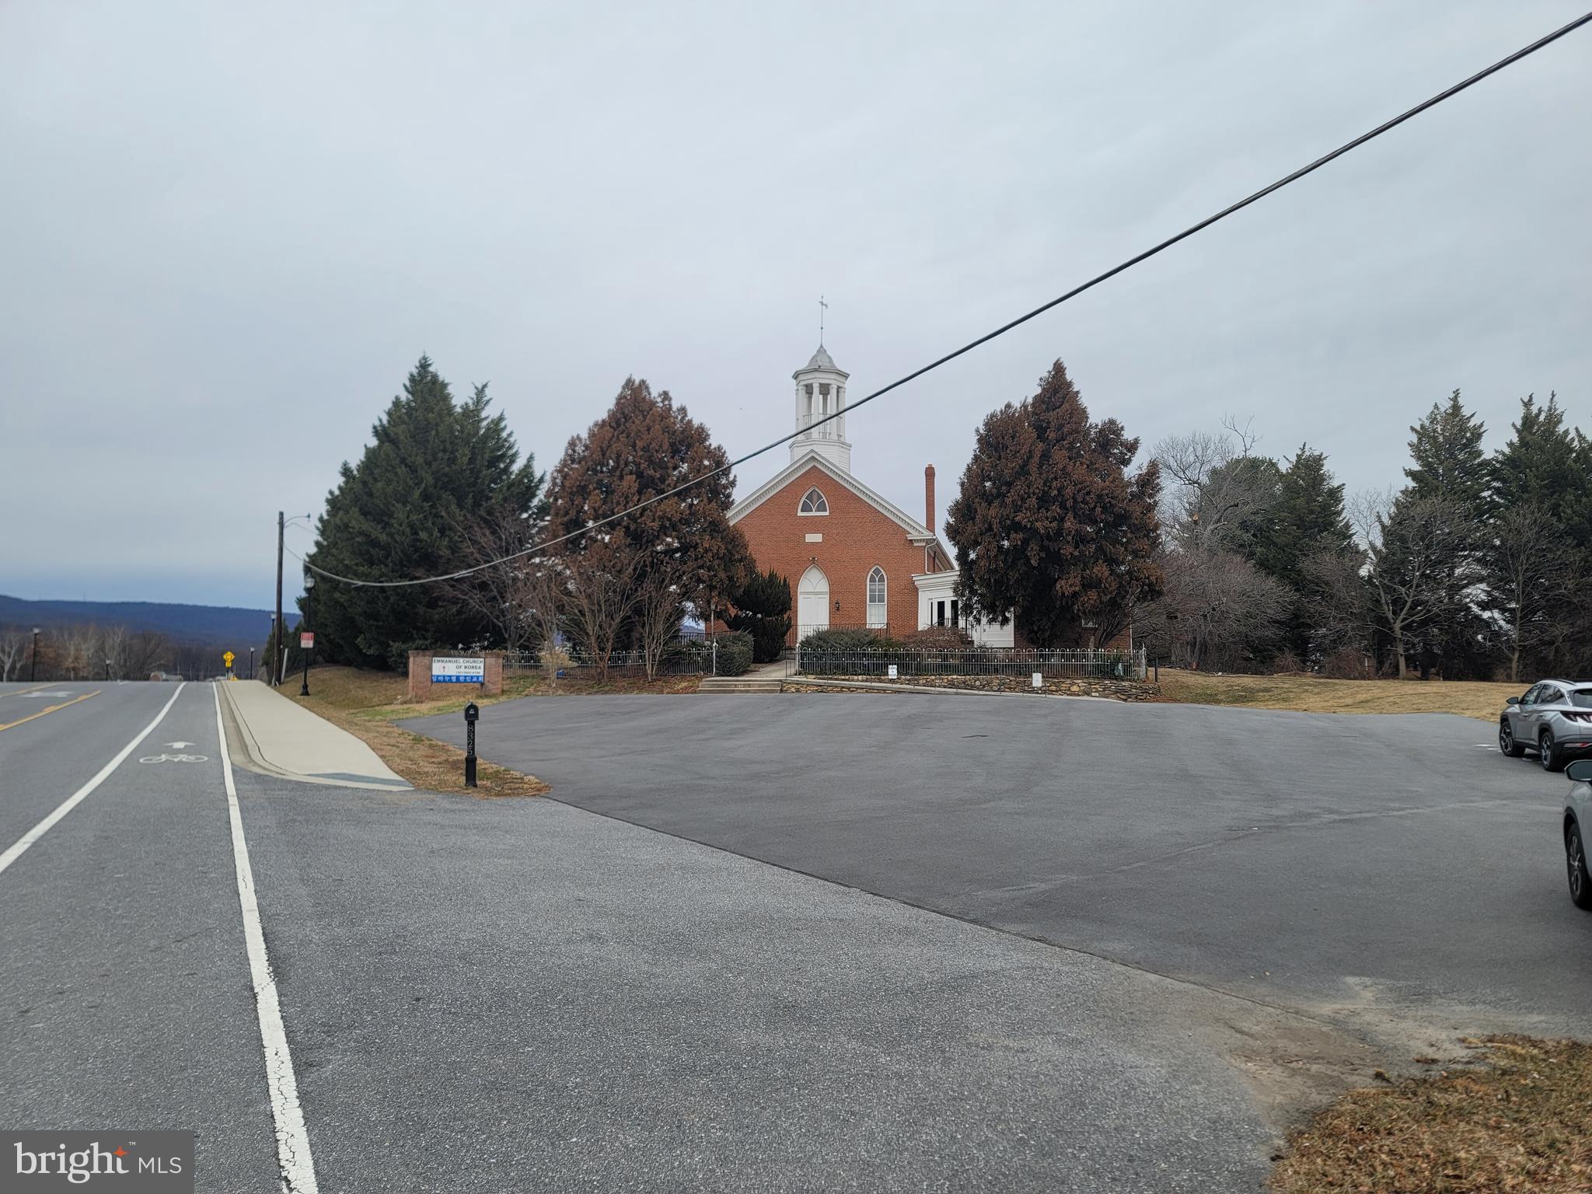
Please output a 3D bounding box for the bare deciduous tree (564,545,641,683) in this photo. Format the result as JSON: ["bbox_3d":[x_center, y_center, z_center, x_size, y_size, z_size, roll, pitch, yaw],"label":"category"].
[{"bbox_3d":[-6.981,0.561,41.500,2.960,4.850,2.960,0,-3,0],"label":"bare deciduous tree"}]

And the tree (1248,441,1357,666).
[{"bbox_3d":[29.866,-2.266,68.448,6.000,13.610,6.000,-2,-4,24],"label":"tree"}]

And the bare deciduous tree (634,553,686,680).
[{"bbox_3d":[-5.011,0.707,42.655,1.900,4.710,1.800,0,-4,-7],"label":"bare deciduous tree"}]

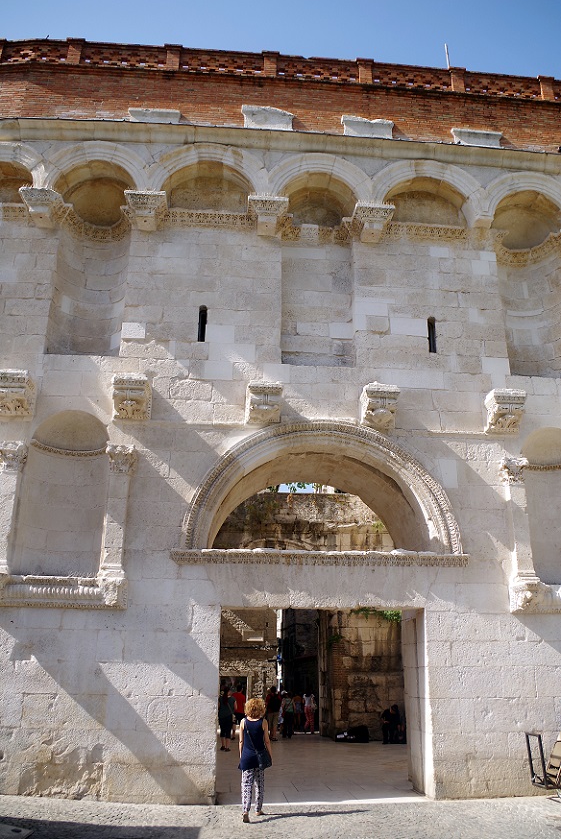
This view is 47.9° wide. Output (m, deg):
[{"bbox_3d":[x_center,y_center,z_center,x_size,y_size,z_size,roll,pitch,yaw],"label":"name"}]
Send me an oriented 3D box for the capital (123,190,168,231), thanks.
[{"bbox_3d":[-2.939,-4.557,13.799,0.875,0.493,0.680,2,-19,-5],"label":"capital"}]

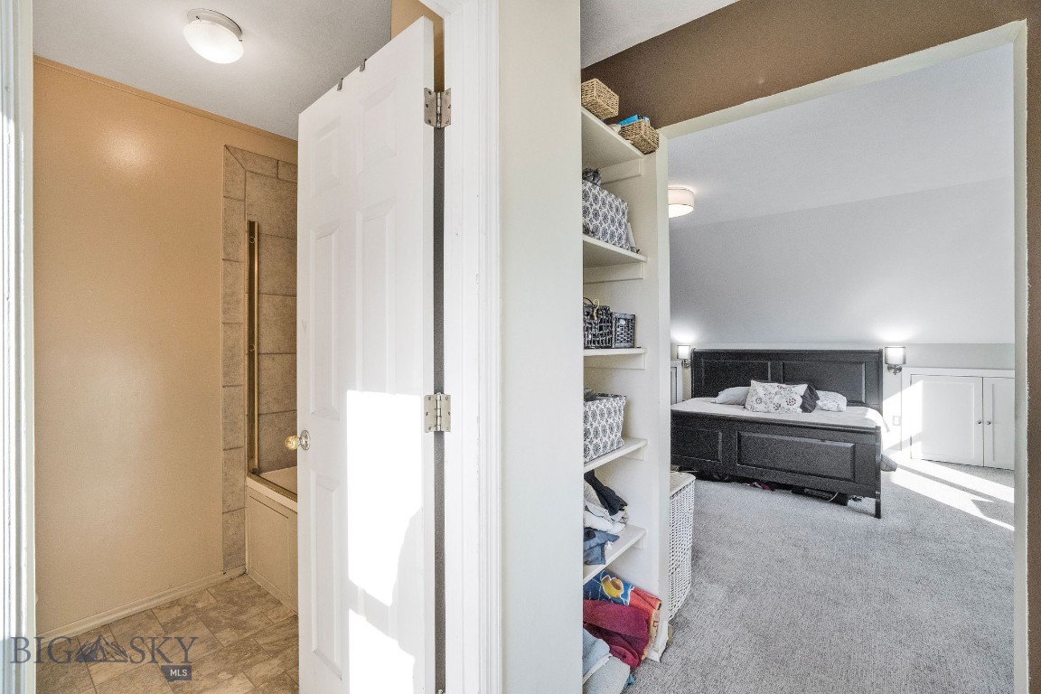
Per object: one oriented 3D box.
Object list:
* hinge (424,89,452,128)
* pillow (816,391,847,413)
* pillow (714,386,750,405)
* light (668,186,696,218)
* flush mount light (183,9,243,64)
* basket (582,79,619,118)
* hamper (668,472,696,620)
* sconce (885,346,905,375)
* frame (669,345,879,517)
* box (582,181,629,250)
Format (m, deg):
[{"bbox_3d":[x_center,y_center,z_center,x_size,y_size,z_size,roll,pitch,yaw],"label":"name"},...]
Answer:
[{"bbox_3d":[-0.202,-0.584,1.060,0.066,0.089,0.020,0,0,0],"label":"hinge"},{"bbox_3d":[3.337,0.598,4.969,0.660,0.180,0.450,0,0,39],"label":"pillow"},{"bbox_3d":[2.791,0.598,5.414,0.660,0.180,0.450,0,0,39],"label":"pillow"},{"bbox_3d":[1.190,-1.130,3.455,0.360,0.140,0.360,0,0,39],"label":"light"},{"bbox_3d":[-1.165,-1.140,1.645,0.187,0.120,0.187,0,0,39],"label":"flush mount light"},{"bbox_3d":[0.207,-0.798,1.457,0.200,0.068,0.135,0,0,39],"label":"basket"},{"bbox_3d":[0.624,0.931,2.110,0.330,0.580,0.440,0,0,39],"label":"hamper"},{"bbox_3d":[4.088,0.143,4.731,0.165,0.310,0.120,0,0,39],"label":"sconce"},{"bbox_3d":[2.519,0.628,4.630,2.050,1.220,2.200,0,0,39],"label":"frame"},{"bbox_3d":[0.176,-0.453,1.553,0.280,0.185,0.400,0,0,39],"label":"box"}]

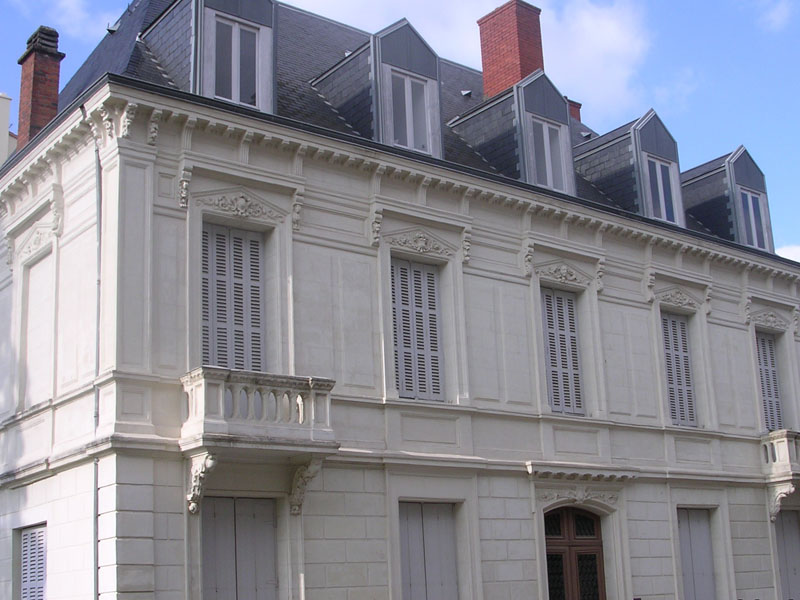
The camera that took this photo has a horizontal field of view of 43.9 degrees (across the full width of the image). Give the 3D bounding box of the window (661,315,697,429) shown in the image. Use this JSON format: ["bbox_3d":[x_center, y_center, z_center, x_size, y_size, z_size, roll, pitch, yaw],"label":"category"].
[{"bbox_3d":[5.726,1.418,20.273,1.150,2.390,0.220,10,-19,-37],"label":"window"}]

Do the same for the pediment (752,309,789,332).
[{"bbox_3d":[7.989,0.422,21.458,1.079,0.441,0.120,8,-17,-35],"label":"pediment"}]

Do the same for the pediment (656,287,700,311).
[{"bbox_3d":[5.610,-0.064,19.982,1.200,0.380,0.100,9,-19,-34],"label":"pediment"}]

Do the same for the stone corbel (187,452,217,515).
[{"bbox_3d":[-2.570,2.376,12.868,0.200,0.744,0.546,8,-17,-35],"label":"stone corbel"}]

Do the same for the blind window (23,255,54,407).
[{"bbox_3d":[-5.216,0.454,14.461,0.160,2.280,1.300,10,-20,-37],"label":"blind window"}]

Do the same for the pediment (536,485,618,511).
[{"bbox_3d":[3.065,3.395,17.018,1.881,0.368,0.160,8,-17,-35],"label":"pediment"}]

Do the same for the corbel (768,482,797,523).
[{"bbox_3d":[7.608,4.063,19.873,0.200,0.739,0.546,8,-17,-35],"label":"corbel"}]

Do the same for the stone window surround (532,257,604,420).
[{"bbox_3d":[3.088,0.712,18.258,1.720,2.980,0.270,10,-19,-37],"label":"stone window surround"}]

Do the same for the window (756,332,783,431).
[{"bbox_3d":[8.365,2.090,22.279,1.160,2.700,0.080,10,-19,-37],"label":"window"}]

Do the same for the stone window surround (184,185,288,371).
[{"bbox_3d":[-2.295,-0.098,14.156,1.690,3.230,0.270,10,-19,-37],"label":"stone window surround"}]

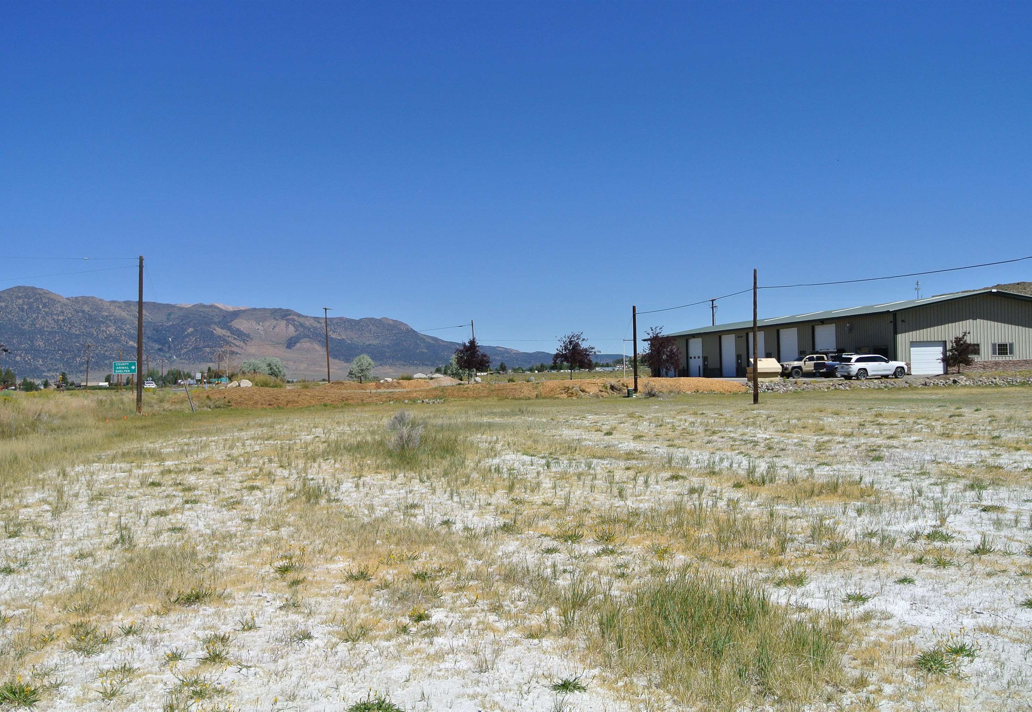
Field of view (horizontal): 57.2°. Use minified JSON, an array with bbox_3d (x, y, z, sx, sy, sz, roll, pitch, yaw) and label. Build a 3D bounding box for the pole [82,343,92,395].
[{"bbox_3d":[-82.802,2.450,183.000,2.400,9.880,0.300,-1,-1,-20],"label":"pole"}]

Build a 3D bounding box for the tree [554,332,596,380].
[{"bbox_3d":[6.126,0.043,99.000,4.400,5.130,4.400,-1,-1,0],"label":"tree"}]

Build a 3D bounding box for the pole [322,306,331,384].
[{"bbox_3d":[-25.226,-1.393,127.000,0.300,10.140,2.200,-2,-1,17],"label":"pole"}]

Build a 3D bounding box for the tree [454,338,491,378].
[{"bbox_3d":[-4.382,0.485,96.000,3.750,4.680,3.750,-1,-1,0],"label":"tree"}]

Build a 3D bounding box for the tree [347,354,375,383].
[{"bbox_3d":[-20.407,1.646,125.000,3.600,3.950,3.600,-1,-1,0],"label":"tree"}]

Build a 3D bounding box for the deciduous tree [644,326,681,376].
[{"bbox_3d":[13.633,-0.232,88.000,3.500,5.100,3.500,-1,-1,0],"label":"deciduous tree"}]

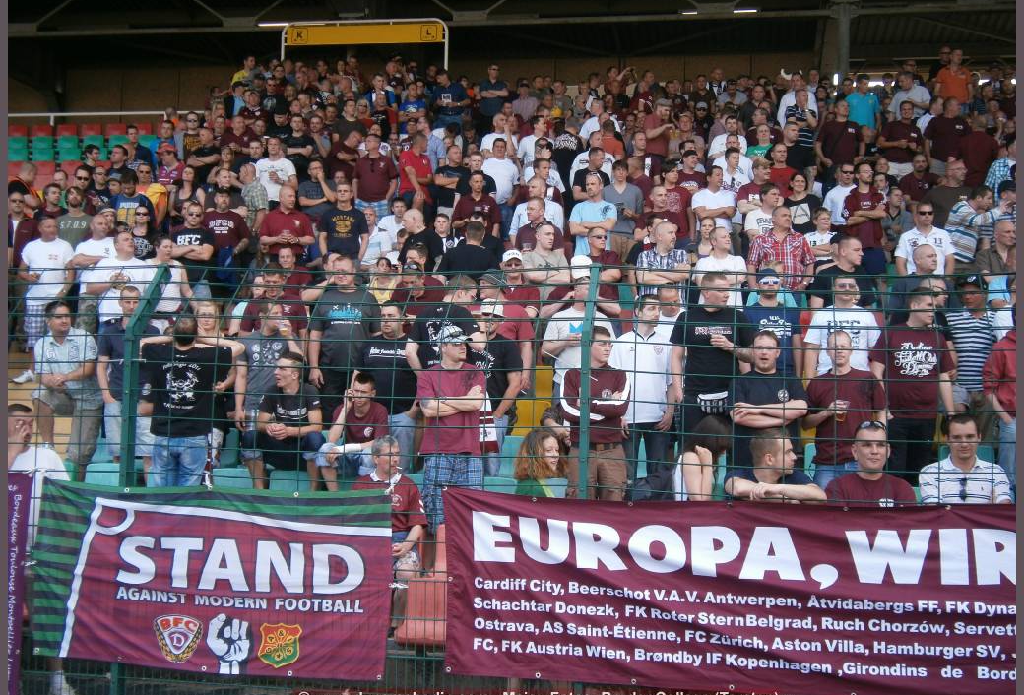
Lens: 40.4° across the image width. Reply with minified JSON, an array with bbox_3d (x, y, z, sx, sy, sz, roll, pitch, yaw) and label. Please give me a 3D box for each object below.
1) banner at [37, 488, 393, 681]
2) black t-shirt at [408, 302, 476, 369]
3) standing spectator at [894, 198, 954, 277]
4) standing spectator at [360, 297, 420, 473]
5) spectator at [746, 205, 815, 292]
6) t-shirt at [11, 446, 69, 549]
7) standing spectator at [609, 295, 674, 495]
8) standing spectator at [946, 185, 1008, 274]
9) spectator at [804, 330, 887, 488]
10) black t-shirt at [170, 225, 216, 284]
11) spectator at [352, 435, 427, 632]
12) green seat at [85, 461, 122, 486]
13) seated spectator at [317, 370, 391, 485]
[{"bbox_3d":[-1.616,1.218,7.333,2.000,0.940,0.060,1,-4,11],"label":"banner"},{"bbox_3d":[-0.510,-0.004,10.100,0.520,0.670,0.330,0,-4,18],"label":"black t-shirt"},{"bbox_3d":[3.800,-0.437,12.861,0.560,1.800,0.340,1,-3,14],"label":"standing spectator"},{"bbox_3d":[-0.915,0.532,9.937,0.540,1.740,0.340,1,-4,0],"label":"standing spectator"},{"bbox_3d":[2.488,-0.411,12.961,0.600,1.800,0.360,2,-2,-5],"label":"spectator"},{"bbox_3d":[-2.708,0.864,7.877,0.500,0.640,0.320,5,-5,-37],"label":"t-shirt"},{"bbox_3d":[0.887,0.511,9.636,0.520,1.760,0.330,2,-4,-10],"label":"standing spectator"},{"bbox_3d":[4.871,-0.862,14.634,0.680,1.700,0.550,2,-4,0],"label":"standing spectator"},{"bbox_3d":[2.077,0.774,8.745,0.530,1.770,0.360,1,-4,10],"label":"spectator"},{"bbox_3d":[-3.058,-0.842,13.277,0.470,0.640,0.320,2,-4,-7],"label":"black t-shirt"},{"bbox_3d":[-0.748,1.139,8.500,0.520,1.220,0.720,1,-4,5],"label":"spectator"},{"bbox_3d":[-3.063,1.051,10.169,0.420,0.420,0.420,1,-3,12],"label":"green seat"},{"bbox_3d":[-1.081,0.699,9.650,0.520,1.100,0.780,1,-4,8],"label":"seated spectator"}]

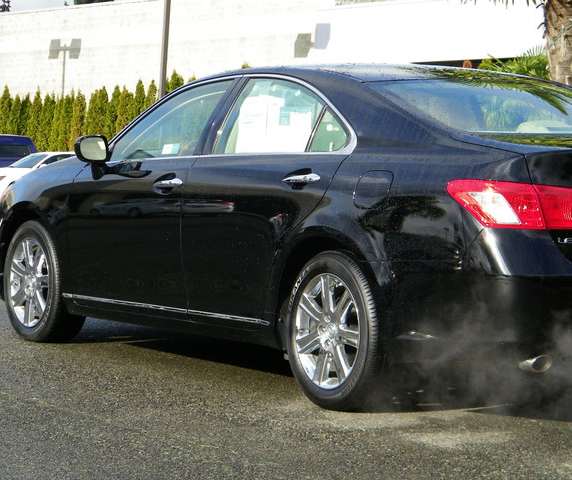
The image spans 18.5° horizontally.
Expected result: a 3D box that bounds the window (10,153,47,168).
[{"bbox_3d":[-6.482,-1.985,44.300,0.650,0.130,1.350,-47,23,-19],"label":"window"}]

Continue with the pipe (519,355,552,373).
[{"bbox_3d":[0.898,0.446,6.421,0.075,0.065,0.130,0,3,-33],"label":"pipe"}]

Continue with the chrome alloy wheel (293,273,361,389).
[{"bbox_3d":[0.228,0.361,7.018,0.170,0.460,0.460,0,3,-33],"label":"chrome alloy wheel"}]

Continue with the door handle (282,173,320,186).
[{"bbox_3d":[0.065,-0.242,7.040,0.055,0.050,0.225,0,3,-33],"label":"door handle"}]

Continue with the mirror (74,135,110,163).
[{"bbox_3d":[-0.952,-0.448,8.544,0.190,0.145,0.110,0,3,-33],"label":"mirror"}]

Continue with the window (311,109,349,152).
[{"bbox_3d":[0.203,-0.455,7.121,0.060,0.240,0.280,25,-11,-32],"label":"window"}]

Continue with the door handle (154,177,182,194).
[{"bbox_3d":[-0.532,-0.253,7.954,0.055,0.055,0.225,0,3,-33],"label":"door handle"}]

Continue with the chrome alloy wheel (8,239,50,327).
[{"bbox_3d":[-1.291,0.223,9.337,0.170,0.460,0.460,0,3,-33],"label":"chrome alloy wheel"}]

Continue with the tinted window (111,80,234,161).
[{"bbox_3d":[-0.547,-0.561,8.335,0.080,0.410,0.860,25,-11,-32],"label":"tinted window"}]

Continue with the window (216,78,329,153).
[{"bbox_3d":[-0.033,-0.529,7.548,0.080,0.390,0.770,25,-11,-32],"label":"window"}]

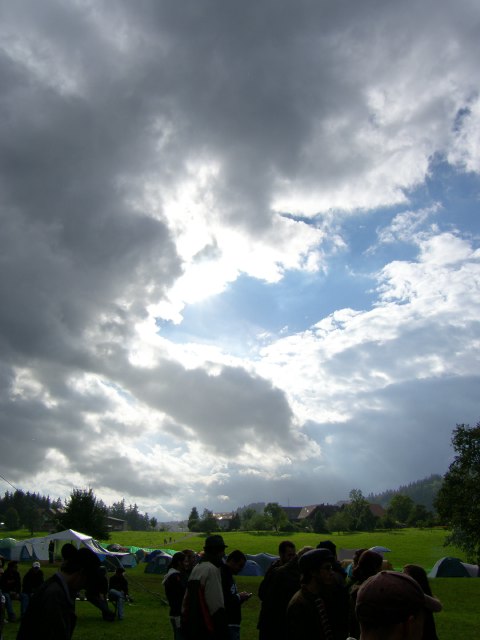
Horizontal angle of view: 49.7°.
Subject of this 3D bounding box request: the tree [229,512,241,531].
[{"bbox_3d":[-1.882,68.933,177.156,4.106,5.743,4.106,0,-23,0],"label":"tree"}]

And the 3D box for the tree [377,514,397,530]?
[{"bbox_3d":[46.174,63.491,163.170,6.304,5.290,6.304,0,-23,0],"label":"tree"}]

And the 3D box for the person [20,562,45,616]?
[{"bbox_3d":[-5.133,6.678,12.807,0.600,1.276,0.750,3,-23,-7],"label":"person"}]

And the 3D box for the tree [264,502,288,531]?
[{"bbox_3d":[14.806,79.911,210.000,9.443,11.000,9.443,-1,-23,3],"label":"tree"}]

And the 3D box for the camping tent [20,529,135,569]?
[{"bbox_3d":[-12.225,17.582,40.000,7.587,2.591,5.000,4,-23,-9],"label":"camping tent"}]

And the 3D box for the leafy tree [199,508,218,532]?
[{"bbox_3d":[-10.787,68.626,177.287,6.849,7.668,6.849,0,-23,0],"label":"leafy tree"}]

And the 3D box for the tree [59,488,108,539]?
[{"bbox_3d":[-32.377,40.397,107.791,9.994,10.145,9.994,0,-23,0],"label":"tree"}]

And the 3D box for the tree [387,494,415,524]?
[{"bbox_3d":[69.756,82.577,225.000,11.804,12.660,11.804,-6,-23,15],"label":"tree"}]

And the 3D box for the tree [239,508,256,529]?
[{"bbox_3d":[3.187,84.566,220.000,7.420,8.333,7.420,0,-23,1],"label":"tree"}]

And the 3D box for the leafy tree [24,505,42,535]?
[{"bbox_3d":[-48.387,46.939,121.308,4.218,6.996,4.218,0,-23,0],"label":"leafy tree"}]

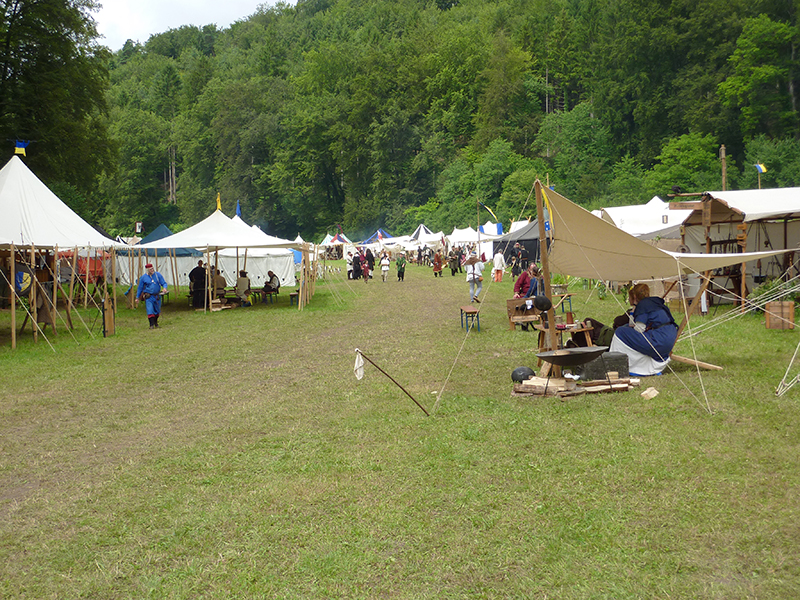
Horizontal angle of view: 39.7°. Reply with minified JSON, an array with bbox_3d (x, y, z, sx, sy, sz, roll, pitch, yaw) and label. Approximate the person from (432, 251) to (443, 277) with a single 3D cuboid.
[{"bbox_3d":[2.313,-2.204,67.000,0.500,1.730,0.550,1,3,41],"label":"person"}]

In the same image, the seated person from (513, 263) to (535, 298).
[{"bbox_3d":[3.310,-0.247,28.800,0.680,1.380,0.720,-3,3,-18],"label":"seated person"}]

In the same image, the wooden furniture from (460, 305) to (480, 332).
[{"bbox_3d":[1.627,0.427,25.600,0.280,0.480,2.150,-2,3,1],"label":"wooden furniture"}]

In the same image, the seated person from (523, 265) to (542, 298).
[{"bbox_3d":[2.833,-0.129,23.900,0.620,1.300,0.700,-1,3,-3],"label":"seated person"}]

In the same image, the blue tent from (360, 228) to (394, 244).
[{"bbox_3d":[-2.197,-6.367,125.000,5.200,3.300,5.000,-2,3,-6],"label":"blue tent"}]

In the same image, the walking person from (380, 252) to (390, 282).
[{"bbox_3d":[-0.869,-1.900,66.500,0.550,1.650,0.420,-2,3,-2],"label":"walking person"}]

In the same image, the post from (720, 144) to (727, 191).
[{"bbox_3d":[13.152,-3.361,45.131,0.220,5.900,0.220,-1,3,0],"label":"post"}]

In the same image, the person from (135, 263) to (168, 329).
[{"bbox_3d":[-6.608,-0.106,29.500,0.820,1.750,0.500,-3,3,-20],"label":"person"}]

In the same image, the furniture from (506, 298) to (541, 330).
[{"bbox_3d":[2.873,0.323,25.600,0.800,0.700,0.420,-2,3,-11],"label":"furniture"}]

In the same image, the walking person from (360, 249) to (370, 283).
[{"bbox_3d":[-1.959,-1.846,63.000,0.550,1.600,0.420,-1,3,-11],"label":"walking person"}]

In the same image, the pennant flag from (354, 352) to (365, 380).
[{"bbox_3d":[-0.427,0.701,11.700,0.105,0.300,0.060,-1,3,0],"label":"pennant flag"}]

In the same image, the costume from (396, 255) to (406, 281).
[{"bbox_3d":[0.088,-1.904,65.000,0.600,1.550,0.400,-1,3,-1],"label":"costume"}]

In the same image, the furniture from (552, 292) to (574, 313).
[{"bbox_3d":[4.247,0.098,31.100,0.270,0.480,2.100,1,4,42],"label":"furniture"}]

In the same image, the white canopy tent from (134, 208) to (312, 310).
[{"bbox_3d":[-6.400,-1.542,40.500,6.000,3.650,6.200,-1,3,-2],"label":"white canopy tent"}]

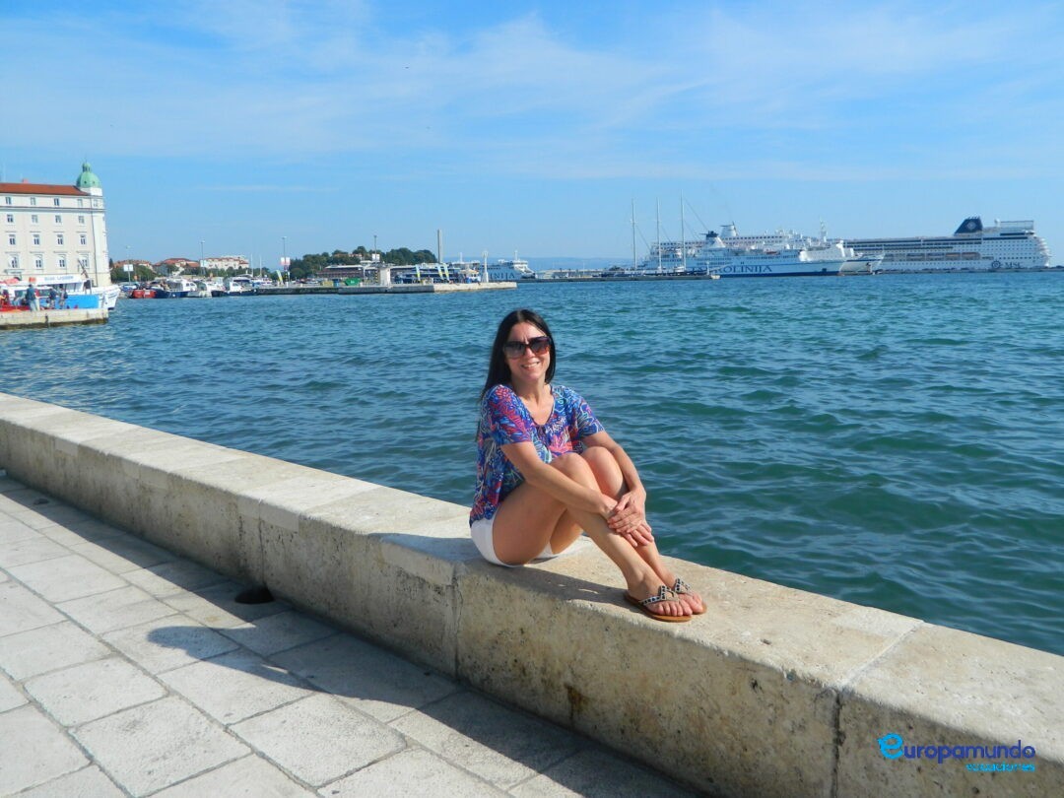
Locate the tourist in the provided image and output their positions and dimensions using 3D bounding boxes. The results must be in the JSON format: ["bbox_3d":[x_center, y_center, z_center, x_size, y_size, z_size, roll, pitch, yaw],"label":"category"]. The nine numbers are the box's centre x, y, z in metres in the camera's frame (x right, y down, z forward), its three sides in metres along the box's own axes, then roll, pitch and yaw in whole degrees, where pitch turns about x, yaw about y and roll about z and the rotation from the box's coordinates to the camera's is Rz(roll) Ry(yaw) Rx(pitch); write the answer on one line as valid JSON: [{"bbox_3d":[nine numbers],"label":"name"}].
[{"bbox_3d":[0.176,0.145,2.680,0.440,0.850,0.820,-9,11,-44],"label":"tourist"}]

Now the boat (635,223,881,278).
[{"bbox_3d":[134.000,-89.813,530.000,130.000,29.000,20.000,2,9,18],"label":"boat"}]

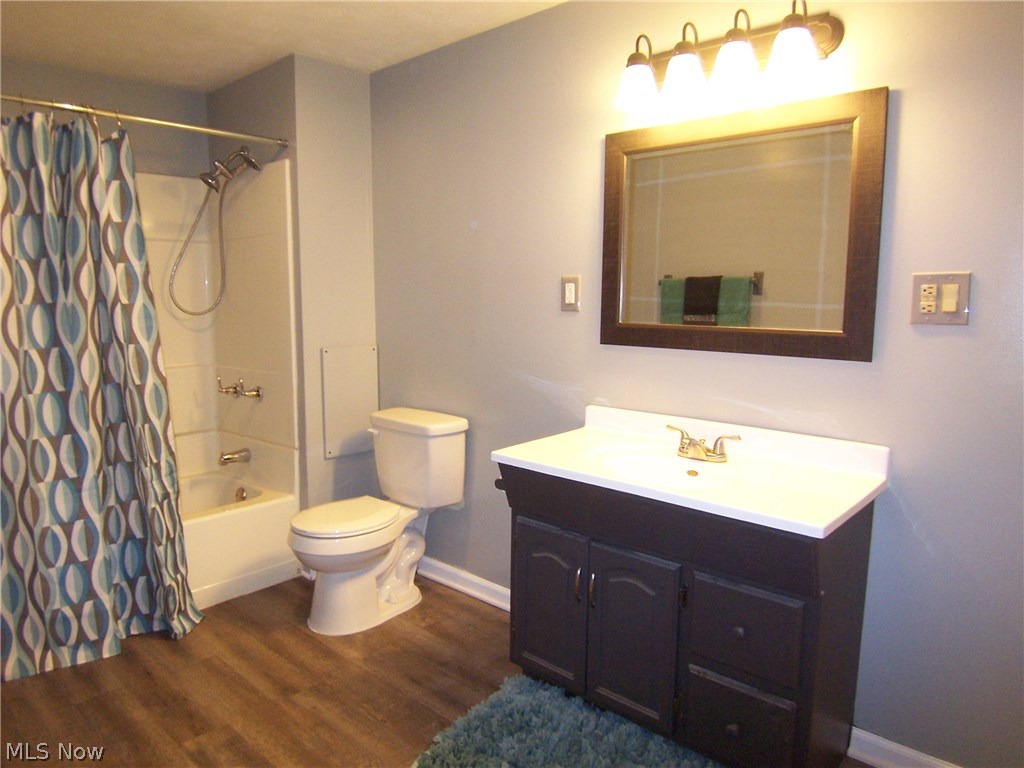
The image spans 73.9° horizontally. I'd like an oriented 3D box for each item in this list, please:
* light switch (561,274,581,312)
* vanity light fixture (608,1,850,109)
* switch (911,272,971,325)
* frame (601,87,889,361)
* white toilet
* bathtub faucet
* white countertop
[{"bbox_3d":[0.204,-0.312,2.354,0.080,0.124,0.010,7,10,41],"label":"light switch"},{"bbox_3d":[0.550,-0.899,1.845,0.612,0.217,0.185,7,10,41],"label":"vanity light fixture"},{"bbox_3d":[1.024,-0.203,1.628,0.121,0.123,0.010,7,10,41],"label":"switch"},{"bbox_3d":[0.615,-0.423,1.955,0.811,0.660,0.030,7,10,41],"label":"frame"},{"bbox_3d":[-0.556,0.526,2.657,0.430,0.745,0.700,7,10,41],"label":"white toilet"},{"bbox_3d":[-1.308,0.348,3.197,0.060,0.063,0.140,7,10,41],"label":"bathtub faucet"},{"bbox_3d":[0.453,0.192,1.868,0.935,0.107,0.494,7,10,41],"label":"white countertop"}]

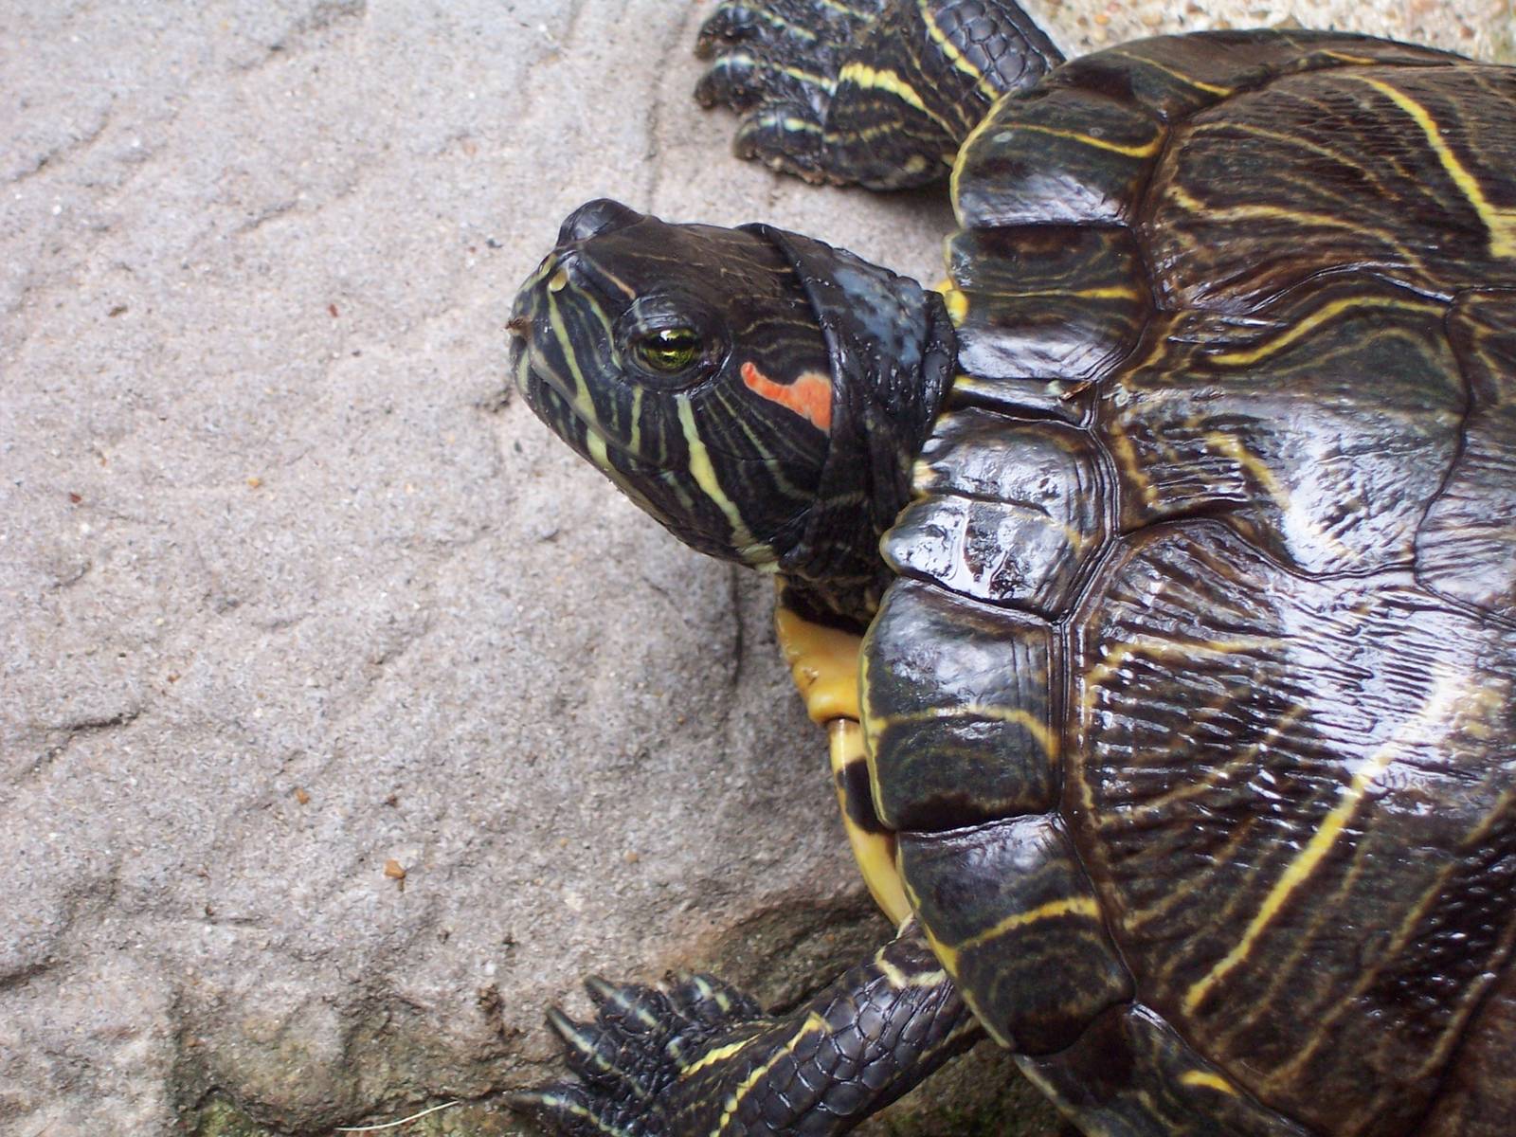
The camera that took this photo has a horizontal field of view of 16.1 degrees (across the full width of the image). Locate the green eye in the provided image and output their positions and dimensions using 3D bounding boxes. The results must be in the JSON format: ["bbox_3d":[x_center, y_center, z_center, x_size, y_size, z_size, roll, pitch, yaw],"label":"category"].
[{"bbox_3d":[-0.011,-0.027,0.652,0.008,0.005,0.005,3,19,-1],"label":"green eye"}]

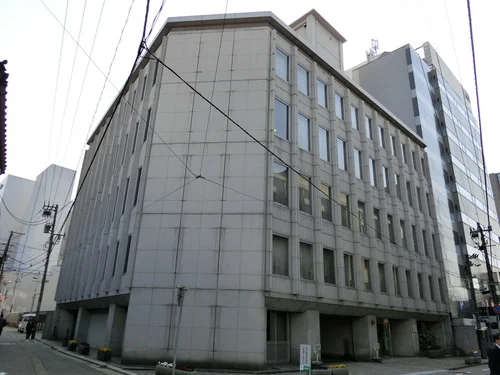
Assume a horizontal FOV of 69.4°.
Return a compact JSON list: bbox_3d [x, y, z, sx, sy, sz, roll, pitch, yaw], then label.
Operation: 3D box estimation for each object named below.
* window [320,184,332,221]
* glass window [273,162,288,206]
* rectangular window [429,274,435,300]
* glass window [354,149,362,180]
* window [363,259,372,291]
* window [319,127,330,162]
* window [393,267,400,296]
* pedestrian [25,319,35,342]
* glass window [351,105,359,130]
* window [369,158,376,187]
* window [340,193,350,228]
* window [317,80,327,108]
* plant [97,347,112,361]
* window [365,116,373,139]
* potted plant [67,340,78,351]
[{"bbox_3d":[4.378,0.891,20.475,1.044,2.030,0.200,20,-27,-40],"label":"window"},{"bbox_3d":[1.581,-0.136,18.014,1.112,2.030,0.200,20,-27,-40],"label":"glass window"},{"bbox_3d":[13.047,7.338,26.243,1.080,1.704,0.150,20,-27,-40],"label":"rectangular window"},{"bbox_3d":[6.962,-1.485,23.383,0.940,1.990,0.150,20,-27,-40],"label":"glass window"},{"bbox_3d":[6.726,5.044,20.924,0.940,1.716,0.150,20,-27,-40],"label":"window"},{"bbox_3d":[4.181,-2.497,20.662,1.080,1.990,0.150,20,-27,-40],"label":"window"},{"bbox_3d":[9.140,5.891,22.808,1.080,1.704,0.150,20,-27,-40],"label":"window"},{"bbox_3d":[-17.874,11.602,29.348,0.500,1.670,0.380,13,-23,-27],"label":"pedestrian"},{"bbox_3d":[7.438,-4.906,25.483,0.976,1.756,0.200,20,-27,-40],"label":"glass window"},{"bbox_3d":[8.307,-0.985,24.582,0.940,1.990,0.150,20,-27,-40],"label":"window"},{"bbox_3d":[5.776,1.405,21.706,1.010,2.030,0.200,20,-27,-40],"label":"window"},{"bbox_3d":[4.305,-5.688,21.864,1.080,1.649,0.150,20,-27,-40],"label":"window"},{"bbox_3d":[-6.547,7.471,16.270,0.600,0.600,0.600,15,-24,-32],"label":"plant"},{"bbox_3d":[8.424,-4.214,25.798,0.940,1.716,0.150,20,-27,-40],"label":"window"},{"bbox_3d":[-9.741,8.709,19.911,0.486,0.496,0.486,16,-25,-32],"label":"potted plant"}]

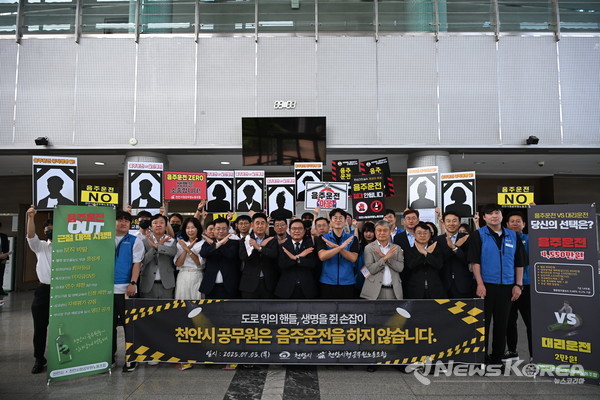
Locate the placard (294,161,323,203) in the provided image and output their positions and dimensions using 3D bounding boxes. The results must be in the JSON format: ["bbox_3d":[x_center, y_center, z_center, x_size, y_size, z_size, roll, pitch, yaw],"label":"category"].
[{"bbox_3d":[0.146,-0.264,5.902,0.420,0.594,0.015,-1,-12,-4],"label":"placard"}]

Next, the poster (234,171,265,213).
[{"bbox_3d":[-0.712,-0.119,5.697,0.420,0.594,0.015,0,-1,-3],"label":"poster"}]

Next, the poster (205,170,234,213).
[{"bbox_3d":[-1.155,-0.119,5.736,0.420,0.594,0.015,0,4,-6],"label":"poster"}]

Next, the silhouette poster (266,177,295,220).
[{"bbox_3d":[-0.265,-0.020,5.678,0.420,0.594,0.015,-1,0,10],"label":"silhouette poster"}]

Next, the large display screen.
[{"bbox_3d":[-0.271,-1.025,7.048,1.464,0.843,0.070,0,5,1],"label":"large display screen"}]

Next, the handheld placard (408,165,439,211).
[{"bbox_3d":[1.757,-0.161,5.688,0.420,0.594,0.015,-3,8,8],"label":"handheld placard"}]

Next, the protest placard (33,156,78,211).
[{"bbox_3d":[-2.696,-0.173,4.423,0.420,0.594,0.015,1,9,-22],"label":"protest placard"}]

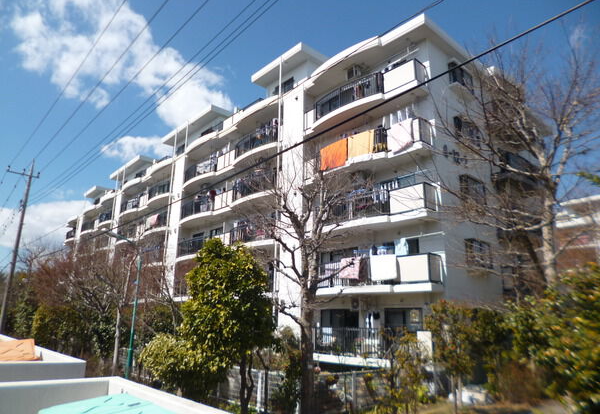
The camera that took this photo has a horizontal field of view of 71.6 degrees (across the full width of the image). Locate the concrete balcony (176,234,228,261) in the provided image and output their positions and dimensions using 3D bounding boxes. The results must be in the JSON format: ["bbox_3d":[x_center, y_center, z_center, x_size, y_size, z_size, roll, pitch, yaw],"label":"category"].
[{"bbox_3d":[-6.031,2.736,26.774,1.675,1.310,5.811,15,-21,-41],"label":"concrete balcony"}]

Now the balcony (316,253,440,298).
[{"bbox_3d":[2.742,2.938,16.998,1.675,1.310,6.008,15,-21,-41],"label":"balcony"}]

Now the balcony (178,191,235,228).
[{"bbox_3d":[-5.997,0.127,27.501,1.675,1.310,5.811,15,-21,-41],"label":"balcony"}]

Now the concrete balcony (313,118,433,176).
[{"bbox_3d":[2.809,-2.281,18.452,1.675,1.310,6.008,15,-21,-41],"label":"concrete balcony"}]

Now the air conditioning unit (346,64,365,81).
[{"bbox_3d":[2.682,-6.401,19.845,0.295,0.571,0.788,15,-21,-41],"label":"air conditioning unit"}]

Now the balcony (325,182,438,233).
[{"bbox_3d":[2.775,0.329,17.725,1.675,1.310,6.008,15,-21,-41],"label":"balcony"}]

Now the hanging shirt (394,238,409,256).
[{"bbox_3d":[4.024,1.637,16.408,0.571,0.749,0.148,-10,-19,33],"label":"hanging shirt"}]

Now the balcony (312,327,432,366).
[{"bbox_3d":[2.651,5.562,16.331,1.675,1.310,5.841,15,-21,-41],"label":"balcony"}]

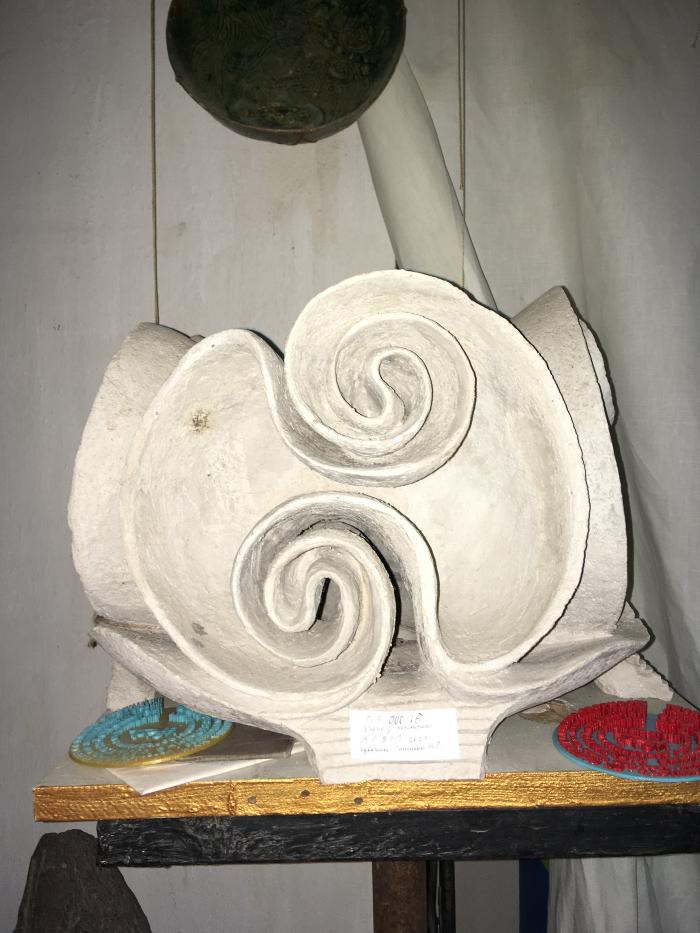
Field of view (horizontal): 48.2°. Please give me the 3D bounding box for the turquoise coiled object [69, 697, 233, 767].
[{"bbox_3d":[-0.160,0.213,0.635,0.130,0.013,0.130,-5,0,-2],"label":"turquoise coiled object"}]

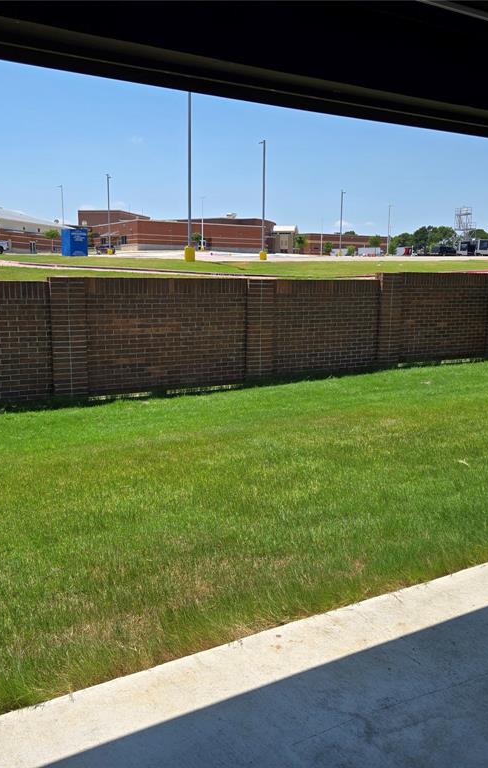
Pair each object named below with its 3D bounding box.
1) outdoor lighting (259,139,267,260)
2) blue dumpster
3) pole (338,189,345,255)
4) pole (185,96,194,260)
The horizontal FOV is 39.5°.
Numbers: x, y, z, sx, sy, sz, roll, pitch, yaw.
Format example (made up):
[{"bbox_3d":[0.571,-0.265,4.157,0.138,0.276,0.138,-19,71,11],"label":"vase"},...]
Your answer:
[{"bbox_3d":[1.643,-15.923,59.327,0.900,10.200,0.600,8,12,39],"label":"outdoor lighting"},{"bbox_3d":[-13.087,-10.879,52.440,1.450,2.100,1.450,-7,12,-38],"label":"blue dumpster"},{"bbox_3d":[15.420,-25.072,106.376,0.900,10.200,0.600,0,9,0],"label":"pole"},{"bbox_3d":[-3.127,-12.102,38.606,0.700,10.200,0.600,8,12,39],"label":"pole"}]

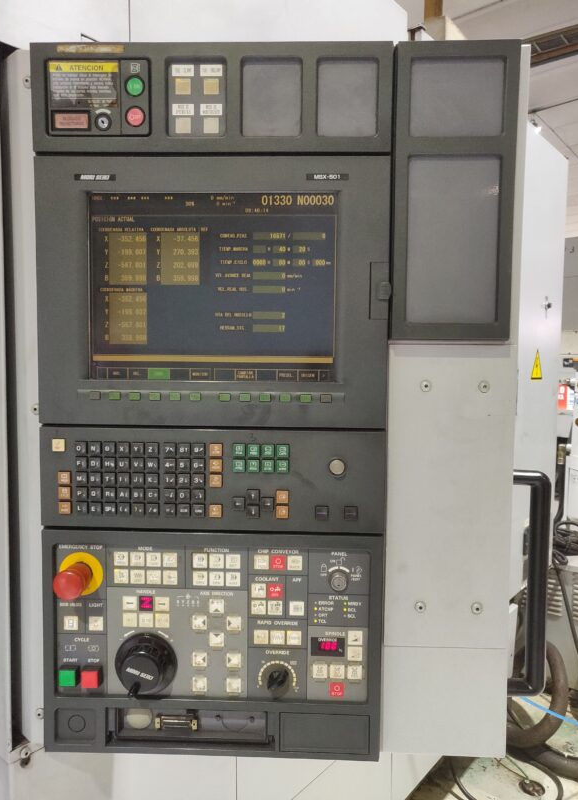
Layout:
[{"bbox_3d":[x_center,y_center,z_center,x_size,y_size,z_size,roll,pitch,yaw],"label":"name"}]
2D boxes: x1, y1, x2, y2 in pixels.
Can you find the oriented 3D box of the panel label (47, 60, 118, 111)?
[{"bbox_3d":[-0.232,-0.357,0.655,0.079,0.051,0.002,1,4,2],"label":"panel label"}]

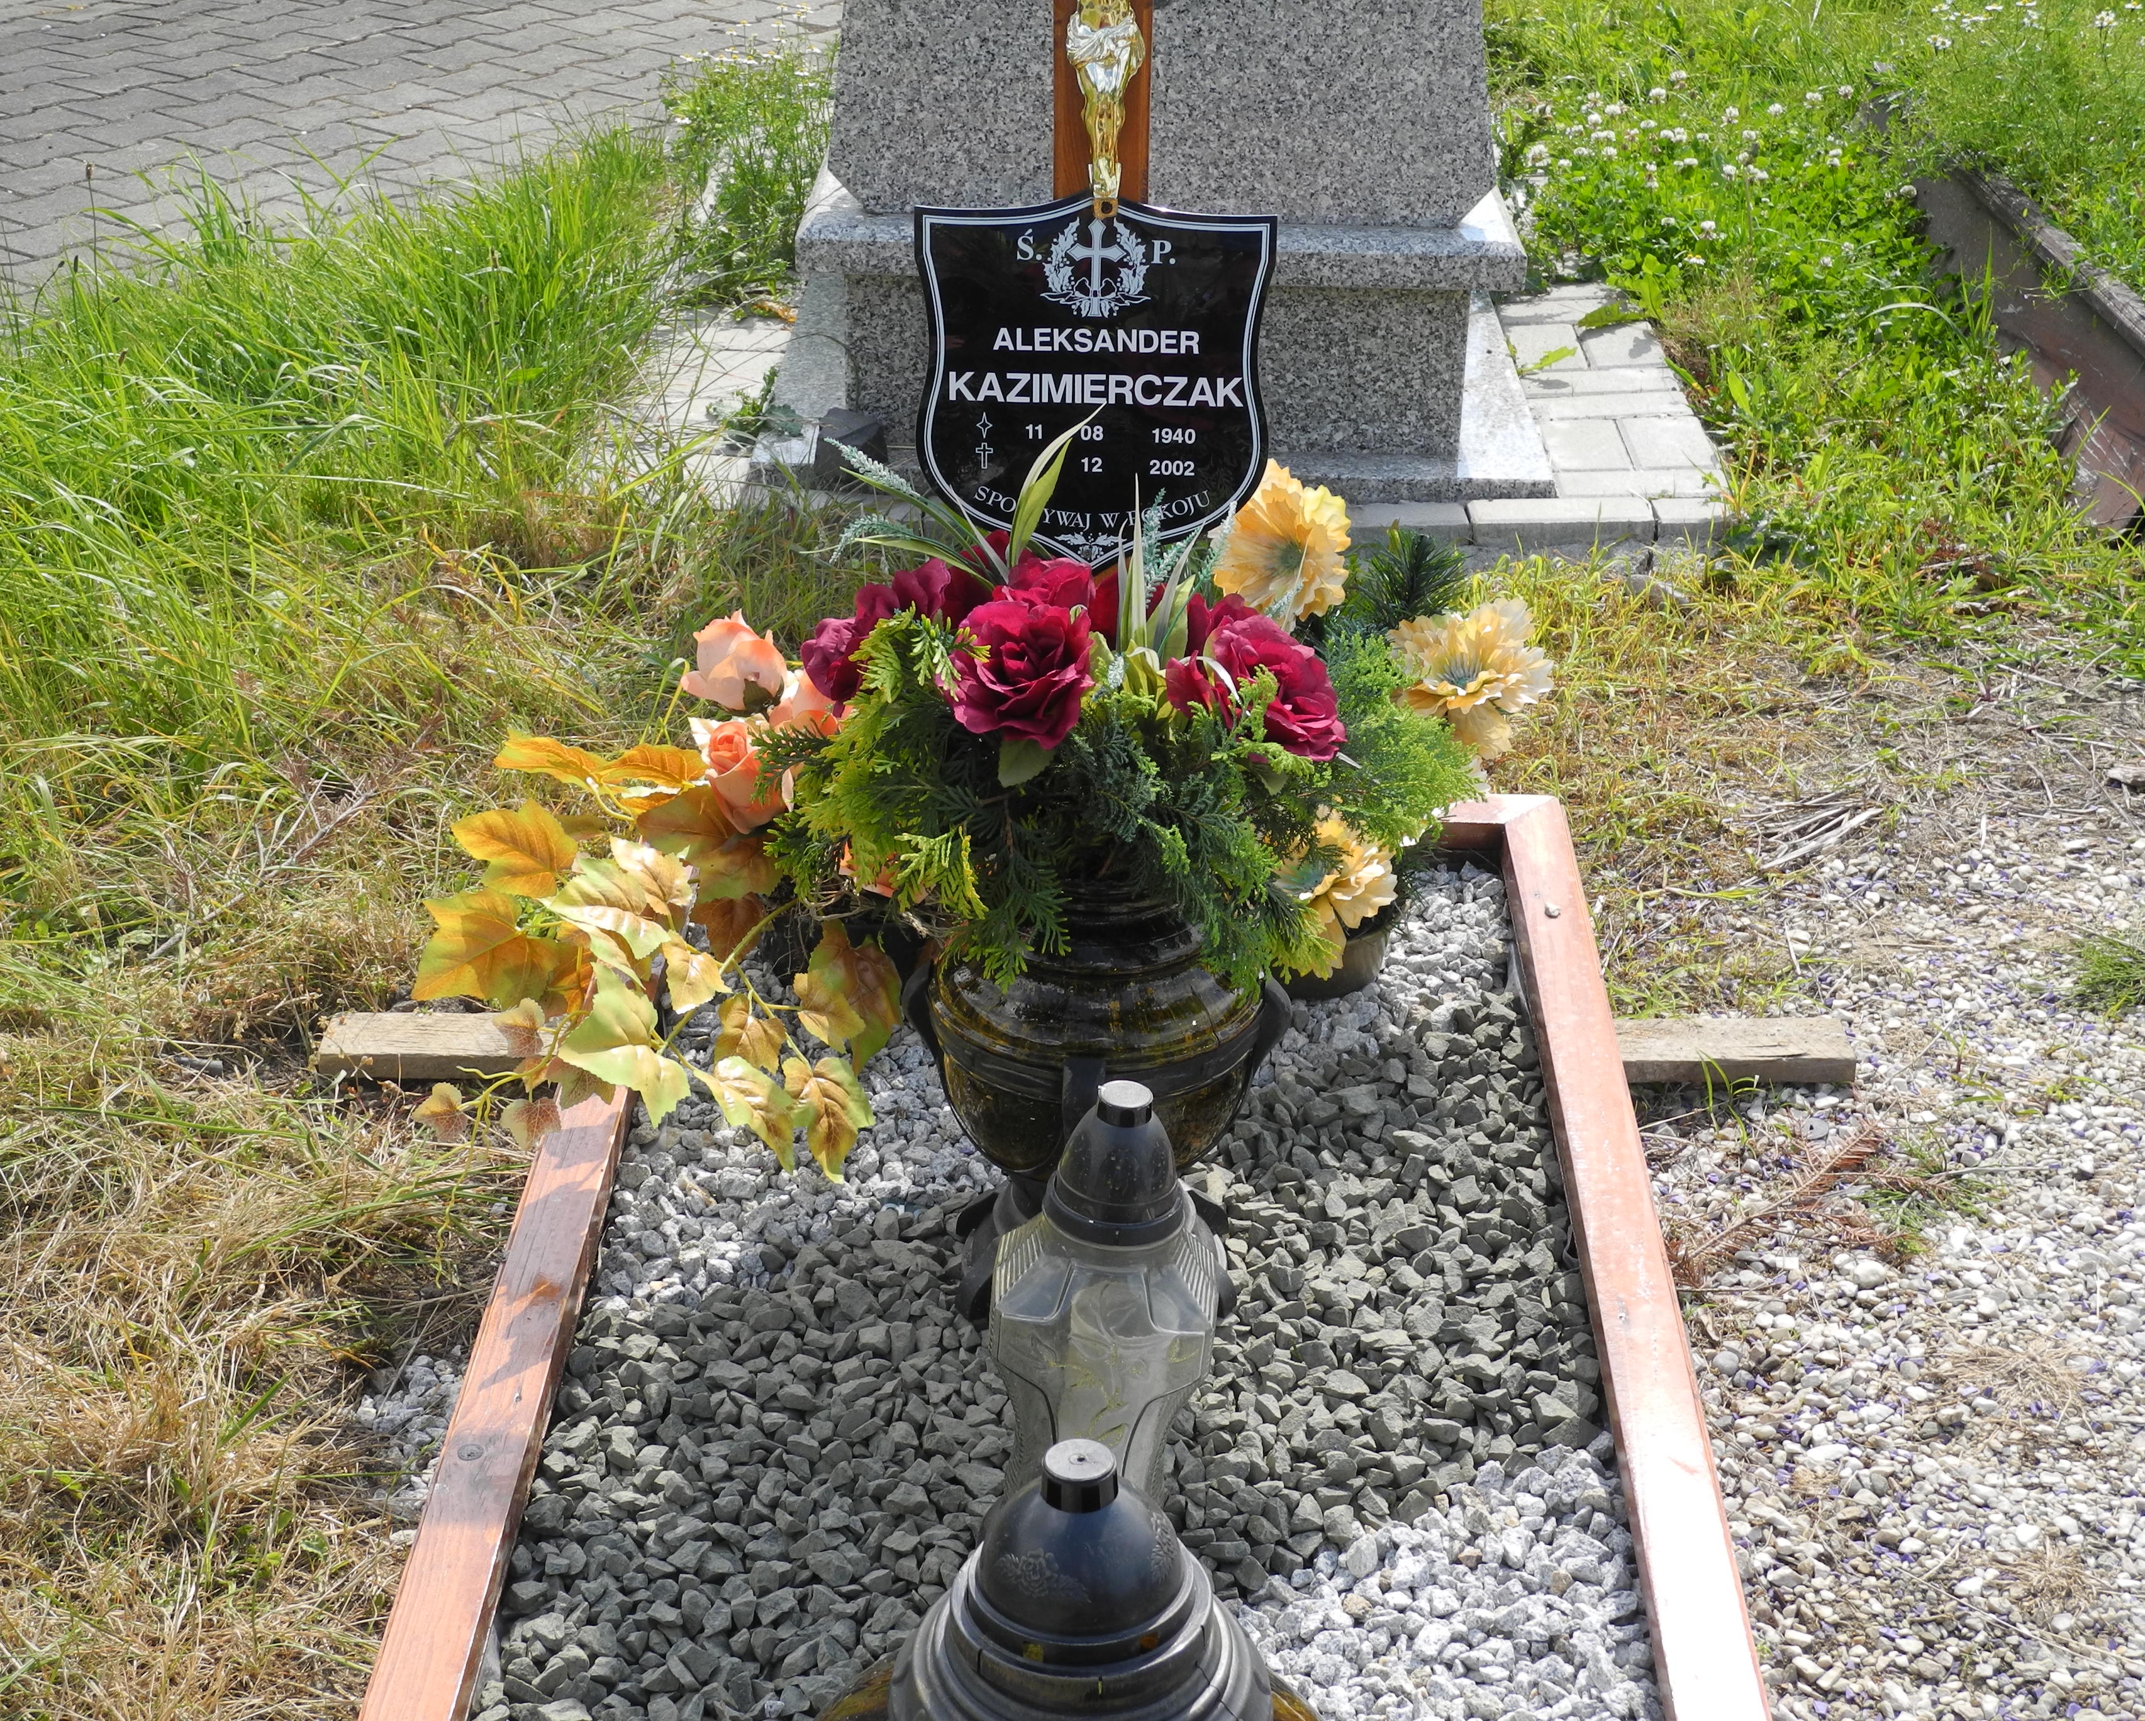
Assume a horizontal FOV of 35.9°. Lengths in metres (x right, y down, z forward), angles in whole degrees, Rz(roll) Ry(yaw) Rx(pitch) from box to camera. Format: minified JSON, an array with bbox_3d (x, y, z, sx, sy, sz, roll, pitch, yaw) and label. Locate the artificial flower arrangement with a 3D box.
[{"bbox_3d":[-0.054,-0.059,2.270,0.810,0.510,0.530,1,25,0],"label":"artificial flower arrangement"}]

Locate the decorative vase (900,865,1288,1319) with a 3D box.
[{"bbox_3d":[0.019,0.138,2.183,0.252,0.310,0.252,1,25,0],"label":"decorative vase"}]

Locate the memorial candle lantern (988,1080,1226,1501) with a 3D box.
[{"bbox_3d":[0.017,0.270,1.901,0.135,0.310,0.135,4,25,-1],"label":"memorial candle lantern"}]

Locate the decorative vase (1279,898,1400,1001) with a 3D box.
[{"bbox_3d":[0.181,0.055,2.662,0.145,0.065,0.145,1,25,0],"label":"decorative vase"}]

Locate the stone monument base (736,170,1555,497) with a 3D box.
[{"bbox_3d":[0.096,-0.722,4.093,0.913,0.280,0.820,1,25,0],"label":"stone monument base"}]

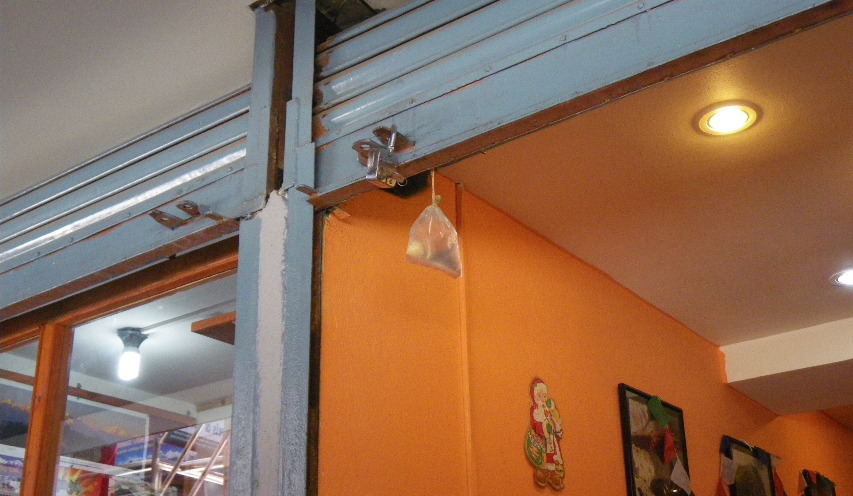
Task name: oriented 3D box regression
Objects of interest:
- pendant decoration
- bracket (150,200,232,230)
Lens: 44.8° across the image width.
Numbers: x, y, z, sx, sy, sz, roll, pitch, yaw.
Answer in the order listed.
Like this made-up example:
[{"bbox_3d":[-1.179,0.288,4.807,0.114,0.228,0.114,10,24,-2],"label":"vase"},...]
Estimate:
[{"bbox_3d":[0.312,0.477,2.698,0.019,0.291,0.197,-18,-28,33],"label":"pendant decoration"},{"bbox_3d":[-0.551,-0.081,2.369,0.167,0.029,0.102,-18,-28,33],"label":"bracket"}]

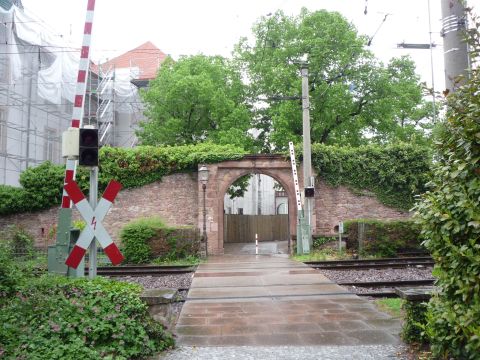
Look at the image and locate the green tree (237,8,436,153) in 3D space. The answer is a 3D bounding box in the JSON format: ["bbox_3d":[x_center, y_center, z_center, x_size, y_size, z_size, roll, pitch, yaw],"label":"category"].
[{"bbox_3d":[4.579,-2.928,22.422,9.300,11.834,8.500,-1,-4,0],"label":"green tree"}]

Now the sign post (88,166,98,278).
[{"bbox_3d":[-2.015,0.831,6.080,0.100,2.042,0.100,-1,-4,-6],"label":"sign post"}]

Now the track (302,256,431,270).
[{"bbox_3d":[3.578,2.362,12.346,3.700,0.170,1.250,-1,-4,-2],"label":"track"}]

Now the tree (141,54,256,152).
[{"bbox_3d":[-2.141,-1.715,22.846,5.700,9.716,5.500,-1,-4,0],"label":"tree"}]

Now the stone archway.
[{"bbox_3d":[0.460,0.862,15.673,3.750,3.459,0.900,-1,-4,-2],"label":"stone archway"}]

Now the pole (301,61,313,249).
[{"bbox_3d":[2.241,-0.781,15.135,0.270,6.596,0.270,-1,-4,0],"label":"pole"}]

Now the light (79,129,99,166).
[{"bbox_3d":[-2.051,-0.439,6.080,0.260,0.510,0.250,-1,-4,-7],"label":"light"}]

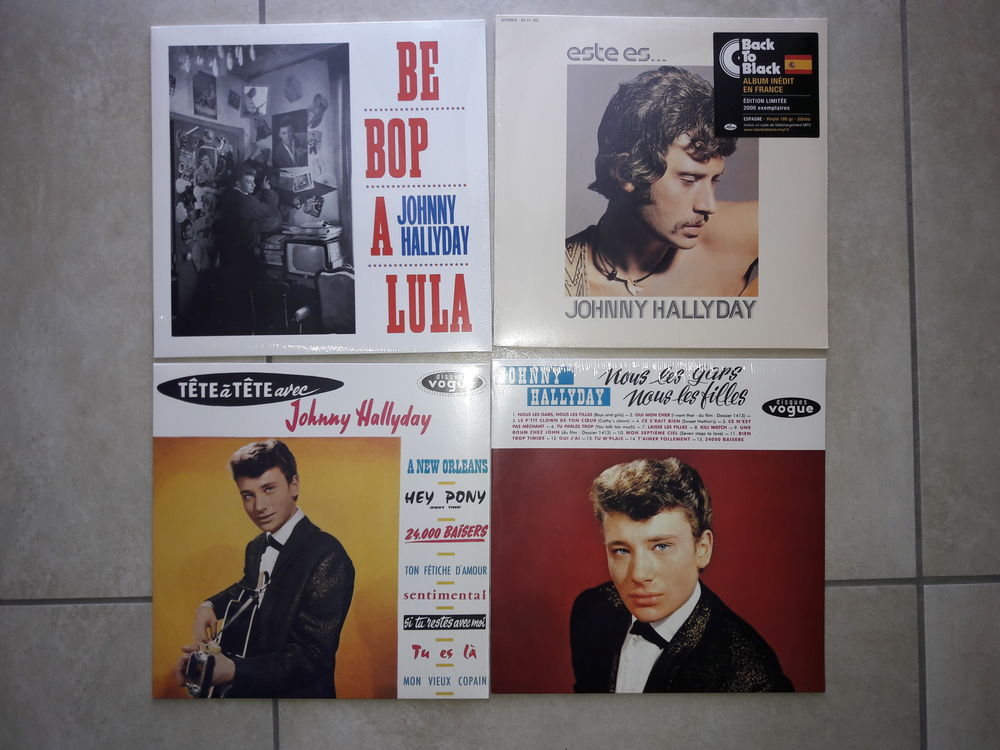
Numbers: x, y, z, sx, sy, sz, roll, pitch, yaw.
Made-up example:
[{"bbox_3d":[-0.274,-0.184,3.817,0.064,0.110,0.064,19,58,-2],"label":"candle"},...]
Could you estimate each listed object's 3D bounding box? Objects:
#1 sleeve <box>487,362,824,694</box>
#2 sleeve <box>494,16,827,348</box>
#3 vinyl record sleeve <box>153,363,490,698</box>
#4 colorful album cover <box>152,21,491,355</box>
[{"bbox_3d":[0.149,0.142,0.764,0.315,0.005,0.315,0,89,0],"label":"sleeve"},{"bbox_3d":[0.153,-0.184,0.769,0.315,0.005,0.315,0,89,0],"label":"sleeve"},{"bbox_3d":[-0.167,0.146,0.762,0.315,0.005,0.315,0,89,0],"label":"vinyl record sleeve"},{"bbox_3d":[-0.169,-0.177,0.766,0.315,0.005,0.315,-1,89,-1],"label":"colorful album cover"}]

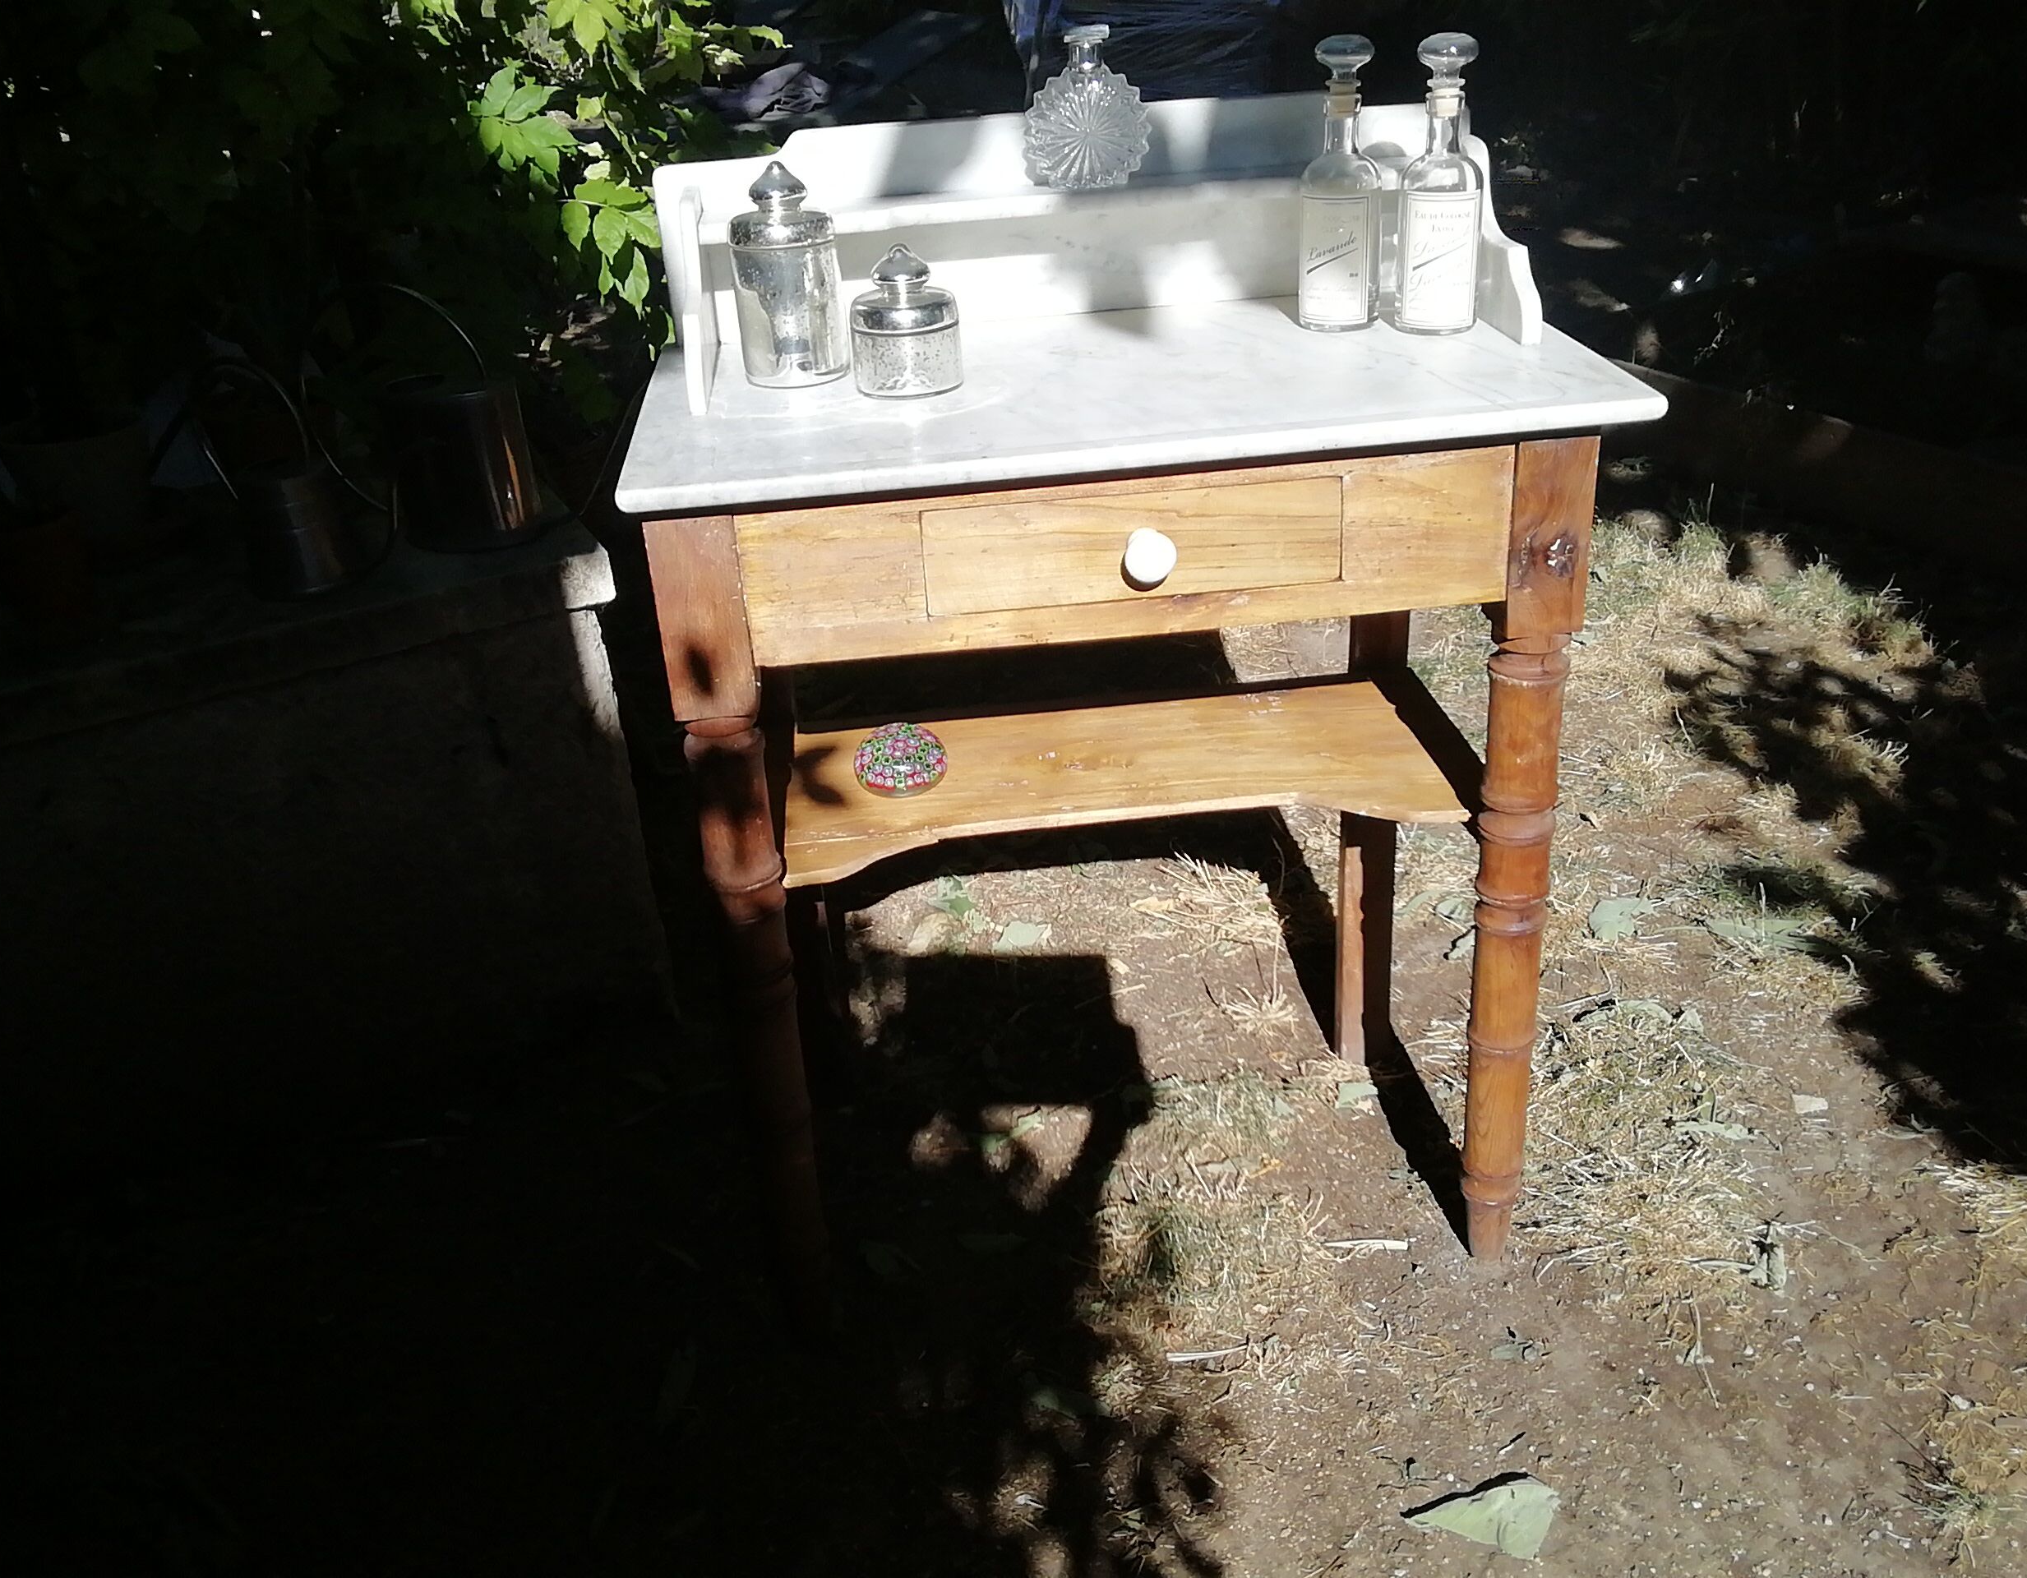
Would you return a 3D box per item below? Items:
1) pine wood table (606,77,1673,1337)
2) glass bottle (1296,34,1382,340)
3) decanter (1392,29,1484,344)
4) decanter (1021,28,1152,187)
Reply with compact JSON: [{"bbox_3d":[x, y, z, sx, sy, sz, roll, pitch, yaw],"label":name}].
[{"bbox_3d":[0.095,-0.039,1.471,0.715,0.990,0.393,-6,28,-3],"label":"pine wood table"},{"bbox_3d":[0.255,-0.478,1.345,0.066,0.216,0.066,5,30,16],"label":"glass bottle"},{"bbox_3d":[0.326,-0.467,1.318,0.066,0.215,0.066,2,29,10],"label":"decanter"},{"bbox_3d":[0.058,-0.546,1.366,0.098,0.120,0.042,-6,28,-3],"label":"decanter"}]

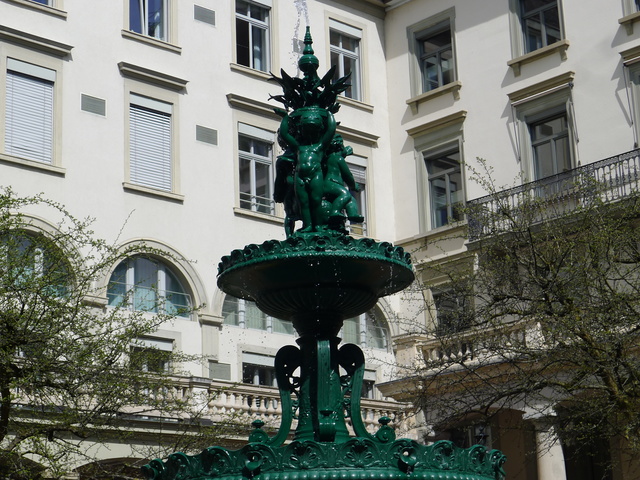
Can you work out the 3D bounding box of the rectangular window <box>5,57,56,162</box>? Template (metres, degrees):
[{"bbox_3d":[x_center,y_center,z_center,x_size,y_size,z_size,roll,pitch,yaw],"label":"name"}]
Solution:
[{"bbox_3d":[-6.282,-2.651,32.067,1.204,1.926,0.090,12,-21,-42],"label":"rectangular window"}]

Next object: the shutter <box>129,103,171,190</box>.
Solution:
[{"bbox_3d":[-3.905,-2.123,34.268,1.195,1.922,0.090,12,-21,-42],"label":"shutter"}]

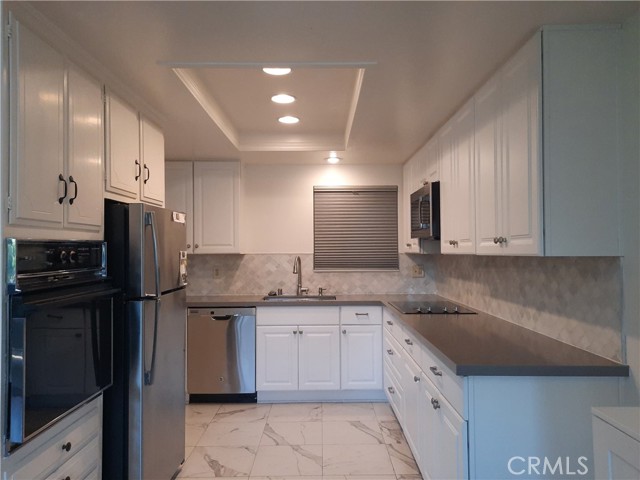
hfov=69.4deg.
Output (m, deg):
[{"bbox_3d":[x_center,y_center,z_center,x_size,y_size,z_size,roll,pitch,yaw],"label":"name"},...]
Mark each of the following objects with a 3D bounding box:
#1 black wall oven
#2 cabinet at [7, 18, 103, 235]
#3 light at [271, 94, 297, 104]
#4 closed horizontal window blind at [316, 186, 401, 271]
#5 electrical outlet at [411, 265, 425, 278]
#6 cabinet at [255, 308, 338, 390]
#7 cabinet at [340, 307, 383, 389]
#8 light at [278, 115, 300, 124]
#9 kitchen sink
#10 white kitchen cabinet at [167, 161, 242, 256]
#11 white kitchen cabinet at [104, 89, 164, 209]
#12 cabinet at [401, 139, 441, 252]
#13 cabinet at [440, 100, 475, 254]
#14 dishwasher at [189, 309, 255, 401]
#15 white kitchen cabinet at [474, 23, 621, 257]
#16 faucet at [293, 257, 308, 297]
[{"bbox_3d":[-1.228,0.352,1.818,0.600,0.695,0.680,0,-1,0],"label":"black wall oven"},{"bbox_3d":[-1.355,-0.409,1.927,0.575,0.760,0.694,0,-1,0],"label":"cabinet"},{"bbox_3d":[-0.255,-0.982,3.232,0.180,0.030,0.180,0,-1,0],"label":"light"},{"bbox_3d":[0.371,-0.110,4.721,0.851,0.859,0.060,0,-1,0],"label":"closed horizontal window blind"},{"bbox_3d":[1.015,0.326,4.745,0.117,0.129,0.012,0,-1,0],"label":"electrical outlet"},{"bbox_3d":[-0.190,0.979,4.417,0.750,0.760,0.600,0,-1,0],"label":"cabinet"},{"bbox_3d":[0.374,0.974,4.422,0.375,0.755,0.608,0,-1,0],"label":"cabinet"},{"bbox_3d":[-0.252,-0.981,3.784,0.170,0.030,0.170,0,-1,0],"label":"light"},{"bbox_3d":[-0.185,0.653,4.396,0.674,0.200,0.440,0,-1,0],"label":"kitchen sink"},{"bbox_3d":[-1.207,-0.309,4.605,0.874,0.895,0.319,0,-1,0],"label":"white kitchen cabinet"},{"bbox_3d":[-1.356,-0.481,2.735,0.575,0.578,0.899,0,-1,0],"label":"white kitchen cabinet"},{"bbox_3d":[1.045,-0.339,4.087,0.315,0.914,1.358,0,-1,0],"label":"cabinet"},{"bbox_3d":[1.045,-0.363,3.031,0.315,0.914,0.755,0,-1,0],"label":"cabinet"},{"bbox_3d":[-0.873,1.043,4.411,0.609,0.870,0.608,0,-1,0],"label":"dishwasher"},{"bbox_3d":[1.028,-0.383,2.201,0.309,0.913,0.788,0,-1,0],"label":"white kitchen cabinet"},{"bbox_3d":[-0.187,0.359,4.525,0.145,0.394,0.230,0,-1,10],"label":"faucet"}]

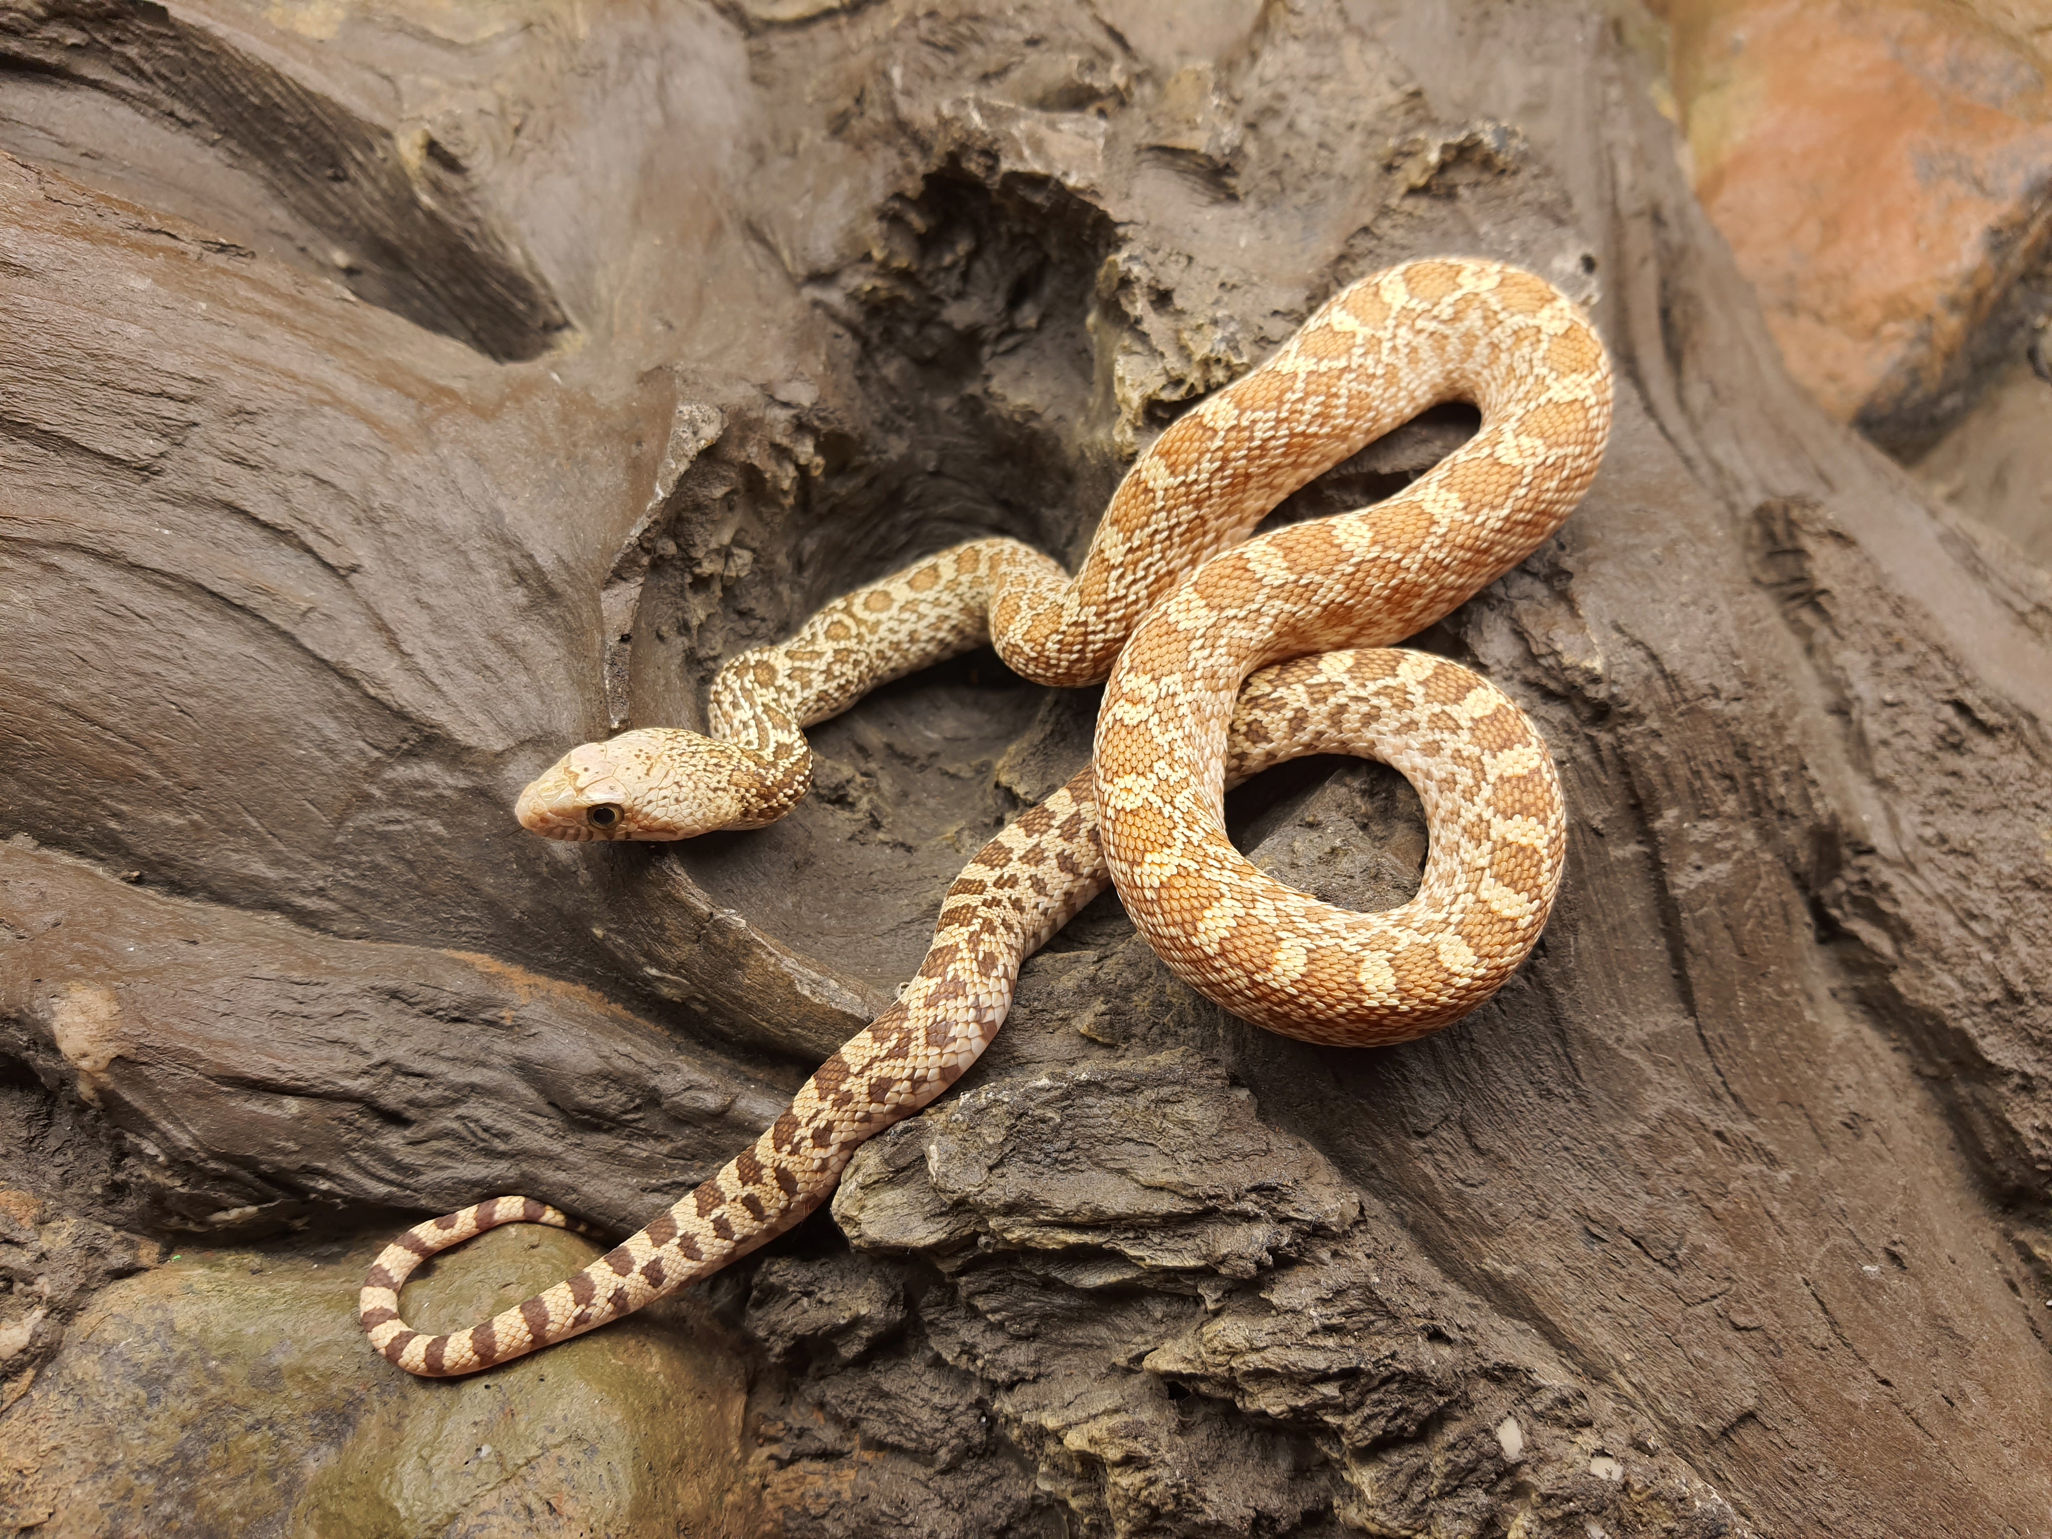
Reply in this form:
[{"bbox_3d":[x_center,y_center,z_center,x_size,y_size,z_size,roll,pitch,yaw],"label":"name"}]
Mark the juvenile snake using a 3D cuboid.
[{"bbox_3d":[0.005,-0.008,0.243,0.211,0.054,0.168,-5,55,-3],"label":"juvenile snake"}]

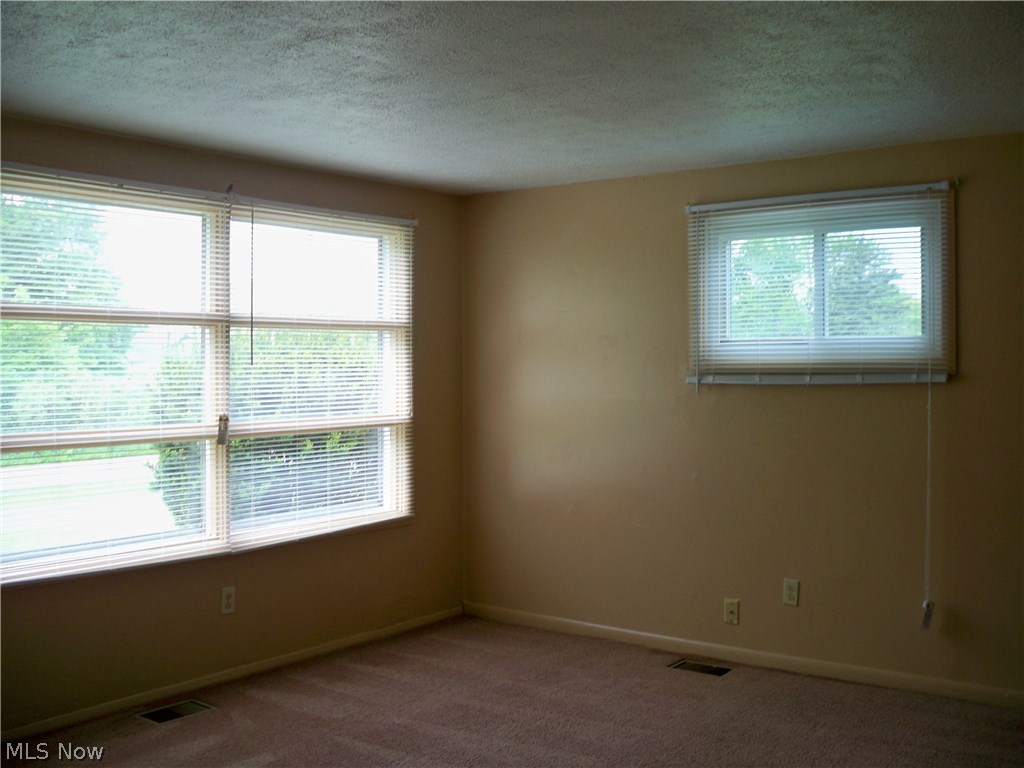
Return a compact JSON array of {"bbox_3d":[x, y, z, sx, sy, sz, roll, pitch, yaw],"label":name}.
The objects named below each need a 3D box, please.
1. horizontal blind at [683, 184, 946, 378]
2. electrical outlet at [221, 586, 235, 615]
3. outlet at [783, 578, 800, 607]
[{"bbox_3d":[1.386,-0.437,4.790,1.240,0.880,0.100,1,2,35],"label":"horizontal blind"},{"bbox_3d":[-1.283,0.980,4.690,0.010,0.118,0.072,1,2,38],"label":"electrical outlet"},{"bbox_3d":[1.315,0.982,4.871,0.072,0.118,0.010,1,2,35],"label":"outlet"}]

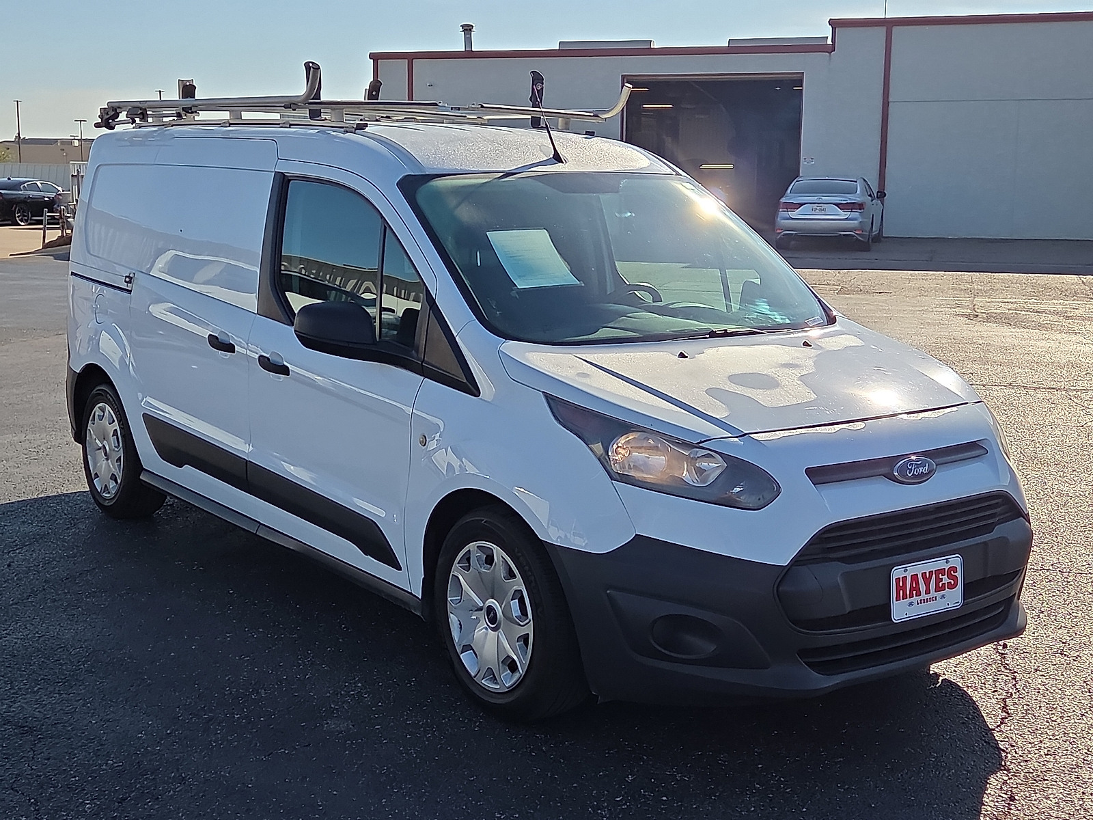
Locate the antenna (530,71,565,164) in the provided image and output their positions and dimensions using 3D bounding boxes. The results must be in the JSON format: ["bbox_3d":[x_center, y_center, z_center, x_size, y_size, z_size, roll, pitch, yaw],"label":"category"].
[{"bbox_3d":[0.000,-1.033,5.065,0.045,0.368,0.065,-6,-18,-37],"label":"antenna"}]

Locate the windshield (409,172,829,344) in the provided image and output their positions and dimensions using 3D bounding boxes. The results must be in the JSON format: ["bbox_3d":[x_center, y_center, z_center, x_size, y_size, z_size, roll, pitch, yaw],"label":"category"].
[{"bbox_3d":[0.278,-0.538,4.768,1.450,0.140,0.950,-6,45,-37],"label":"windshield"}]

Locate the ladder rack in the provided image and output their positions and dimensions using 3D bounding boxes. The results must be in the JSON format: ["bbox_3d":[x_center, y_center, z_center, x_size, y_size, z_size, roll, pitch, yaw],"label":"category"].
[{"bbox_3d":[-0.921,-1.405,6.320,1.580,0.430,2.450,-6,11,-37],"label":"ladder rack"}]

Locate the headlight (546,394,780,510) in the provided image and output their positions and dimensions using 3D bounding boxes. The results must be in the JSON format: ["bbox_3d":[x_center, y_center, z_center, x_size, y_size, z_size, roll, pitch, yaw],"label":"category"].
[{"bbox_3d":[0.264,0.107,3.770,0.440,0.250,0.590,-6,11,-37],"label":"headlight"}]

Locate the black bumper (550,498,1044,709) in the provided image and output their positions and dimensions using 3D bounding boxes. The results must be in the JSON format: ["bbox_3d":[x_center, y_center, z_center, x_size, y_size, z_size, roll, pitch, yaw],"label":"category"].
[{"bbox_3d":[0.887,0.468,4.106,1.800,0.500,0.600,-6,11,-37],"label":"black bumper"}]

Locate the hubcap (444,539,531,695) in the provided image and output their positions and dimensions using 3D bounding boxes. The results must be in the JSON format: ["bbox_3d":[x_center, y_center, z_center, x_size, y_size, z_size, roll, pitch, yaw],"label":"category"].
[{"bbox_3d":[-0.150,0.592,4.094,0.060,0.436,0.436,-6,11,-37],"label":"hubcap"}]

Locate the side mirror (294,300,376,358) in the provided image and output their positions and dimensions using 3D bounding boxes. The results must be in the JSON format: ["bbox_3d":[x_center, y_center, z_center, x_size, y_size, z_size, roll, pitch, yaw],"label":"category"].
[{"bbox_3d":[-0.653,-0.266,4.440,0.235,0.175,0.150,-6,11,-37],"label":"side mirror"}]

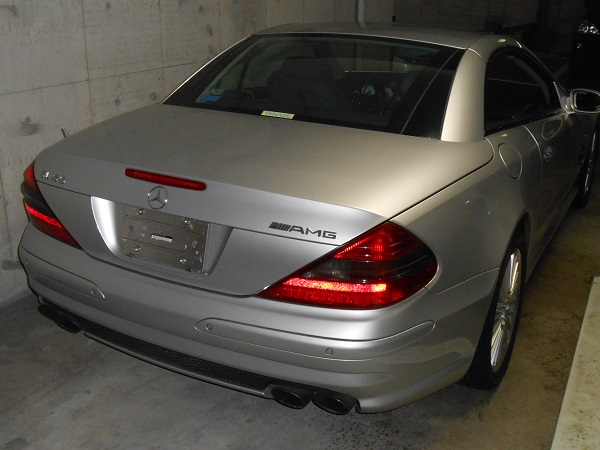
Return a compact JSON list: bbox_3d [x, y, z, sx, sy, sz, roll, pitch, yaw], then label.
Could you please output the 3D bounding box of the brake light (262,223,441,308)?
[{"bbox_3d":[0.135,0.099,1.833,0.460,0.260,0.250,11,23,27],"label":"brake light"}]

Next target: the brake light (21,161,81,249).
[{"bbox_3d":[-0.862,-0.100,2.348,0.460,0.260,0.250,11,23,27],"label":"brake light"}]

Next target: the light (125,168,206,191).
[{"bbox_3d":[-0.401,-0.135,1.966,0.315,0.034,0.035,11,23,27],"label":"light"}]

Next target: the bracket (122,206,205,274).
[{"bbox_3d":[-0.416,0.044,2.006,0.330,0.160,0.025,11,12,27],"label":"bracket"}]

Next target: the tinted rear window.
[{"bbox_3d":[0.076,-0.609,2.706,1.220,0.090,0.640,11,47,27],"label":"tinted rear window"}]

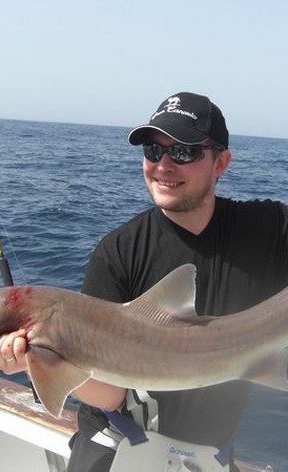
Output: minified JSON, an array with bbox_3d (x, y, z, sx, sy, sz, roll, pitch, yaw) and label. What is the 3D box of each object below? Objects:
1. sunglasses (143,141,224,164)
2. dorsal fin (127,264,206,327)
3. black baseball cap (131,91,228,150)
[{"bbox_3d":[0.089,-0.169,1.427,0.145,0.045,0.150,10,8,34],"label":"sunglasses"},{"bbox_3d":[0.041,0.095,1.200,0.135,0.103,0.028,13,6,-5],"label":"dorsal fin"},{"bbox_3d":[0.081,-0.239,1.438,0.175,0.125,0.265,10,6,35],"label":"black baseball cap"}]

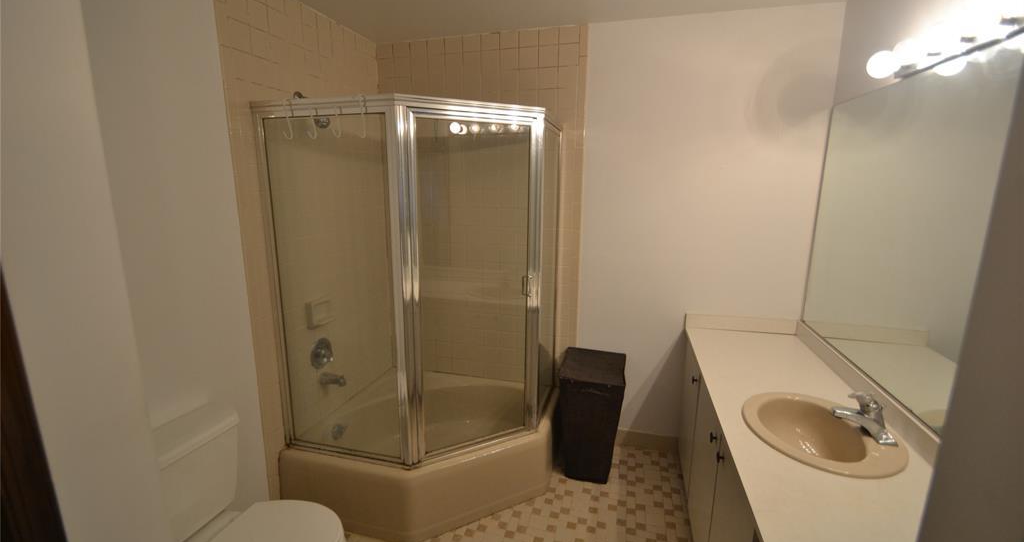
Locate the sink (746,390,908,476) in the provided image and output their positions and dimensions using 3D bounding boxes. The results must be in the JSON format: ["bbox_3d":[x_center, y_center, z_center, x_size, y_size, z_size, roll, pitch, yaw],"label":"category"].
[{"bbox_3d":[0.999,0.594,1.409,0.434,0.180,0.500,4,12,15],"label":"sink"}]

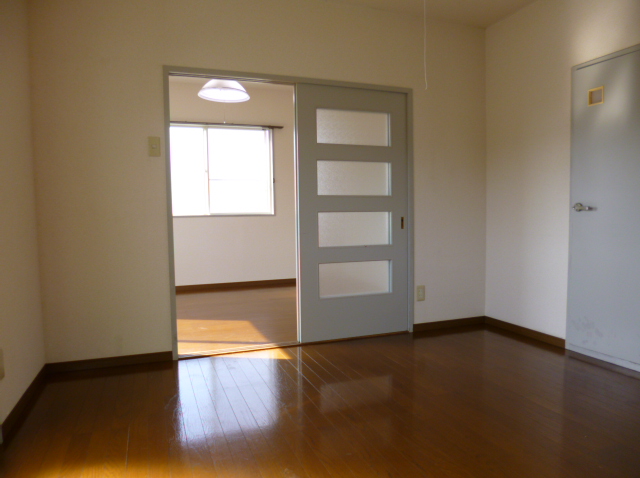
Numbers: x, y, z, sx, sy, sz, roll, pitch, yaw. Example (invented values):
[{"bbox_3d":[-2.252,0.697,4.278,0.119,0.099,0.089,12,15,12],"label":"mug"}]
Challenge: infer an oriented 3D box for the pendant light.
[{"bbox_3d":[-0.859,-1.373,3.981,0.465,0.210,0.465,-2,4,-20],"label":"pendant light"}]

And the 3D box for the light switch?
[{"bbox_3d":[-1.013,-0.565,2.725,0.070,0.120,0.012,-2,4,-20],"label":"light switch"}]

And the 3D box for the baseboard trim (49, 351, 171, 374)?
[{"bbox_3d":[-1.263,0.754,2.703,0.700,0.060,0.014,-2,4,-20],"label":"baseboard trim"}]

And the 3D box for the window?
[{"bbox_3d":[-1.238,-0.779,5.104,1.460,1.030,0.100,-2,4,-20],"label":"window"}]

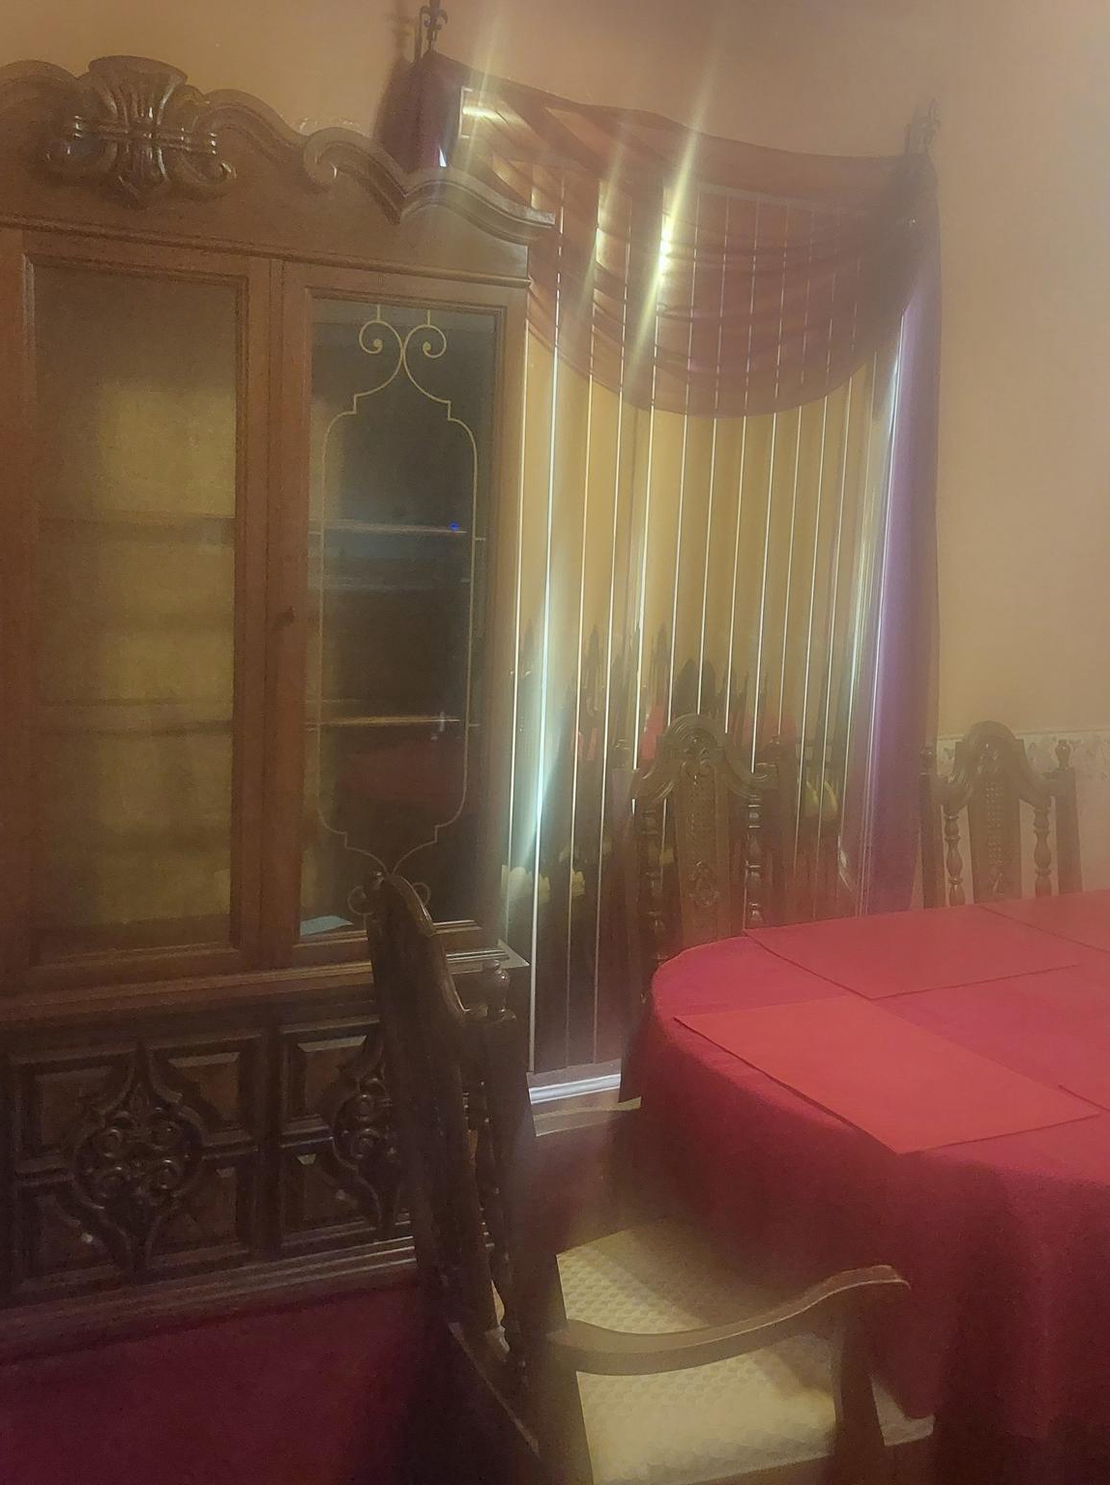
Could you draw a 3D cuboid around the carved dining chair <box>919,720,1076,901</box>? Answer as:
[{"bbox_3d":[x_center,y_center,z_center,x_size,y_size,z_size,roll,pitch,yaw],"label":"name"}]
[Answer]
[{"bbox_3d":[1.088,0.518,2.980,0.490,1.070,0.570,-1,9,-24],"label":"carved dining chair"}]

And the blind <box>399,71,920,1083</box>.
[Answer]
[{"bbox_3d":[0.314,-0.318,3.288,1.310,2.240,0.120,-1,9,-24],"label":"blind"}]

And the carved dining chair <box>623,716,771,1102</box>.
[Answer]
[{"bbox_3d":[0.412,0.507,2.875,0.490,1.070,0.570,-1,9,-24],"label":"carved dining chair"}]

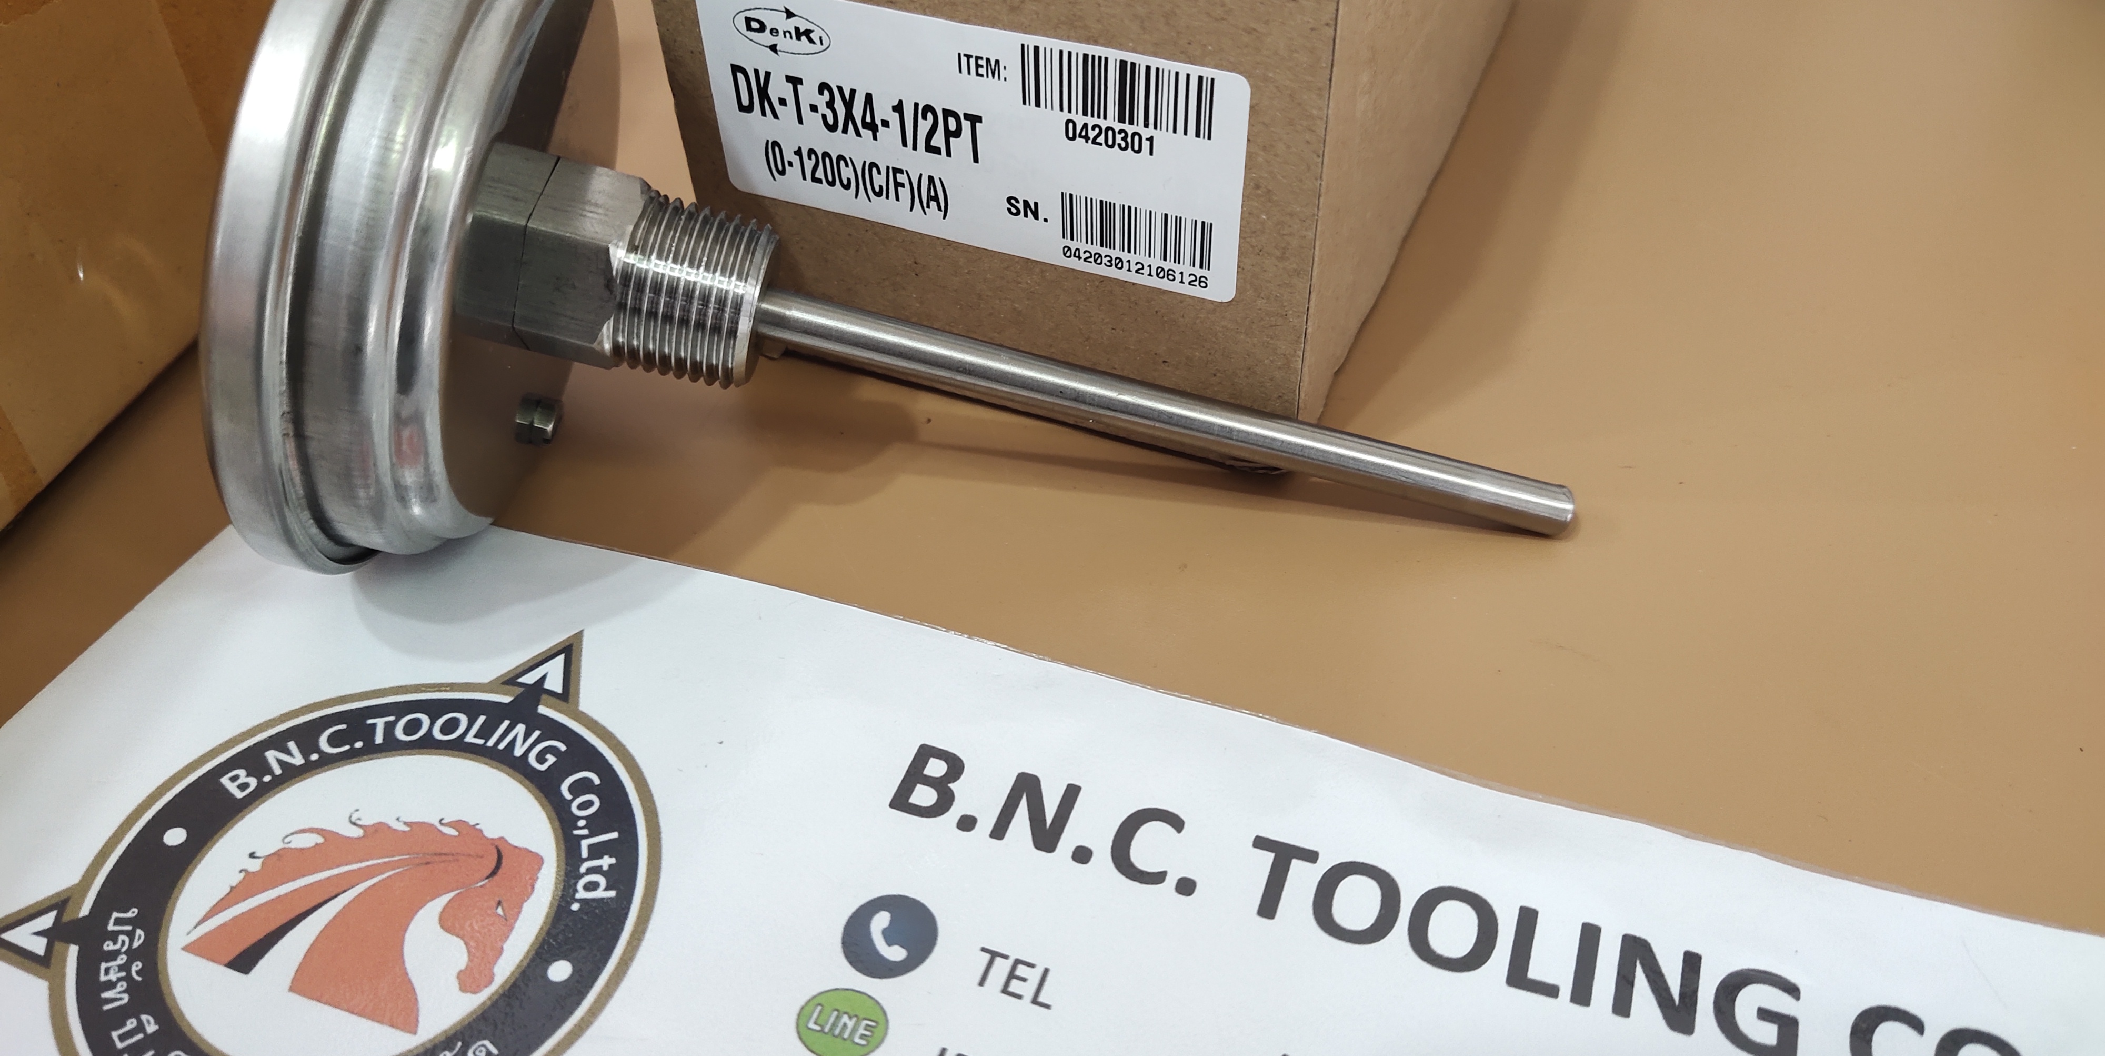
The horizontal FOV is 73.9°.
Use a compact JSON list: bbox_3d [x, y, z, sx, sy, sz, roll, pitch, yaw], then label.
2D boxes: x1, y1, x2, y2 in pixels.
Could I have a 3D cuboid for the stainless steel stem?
[{"bbox_3d":[0.015,-0.014,0.173,0.103,0.006,0.006,13,40,-6],"label":"stainless steel stem"}]

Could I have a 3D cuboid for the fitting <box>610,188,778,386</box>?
[{"bbox_3d":[-0.042,-0.028,0.167,0.015,0.021,0.021,13,40,-6],"label":"fitting"}]

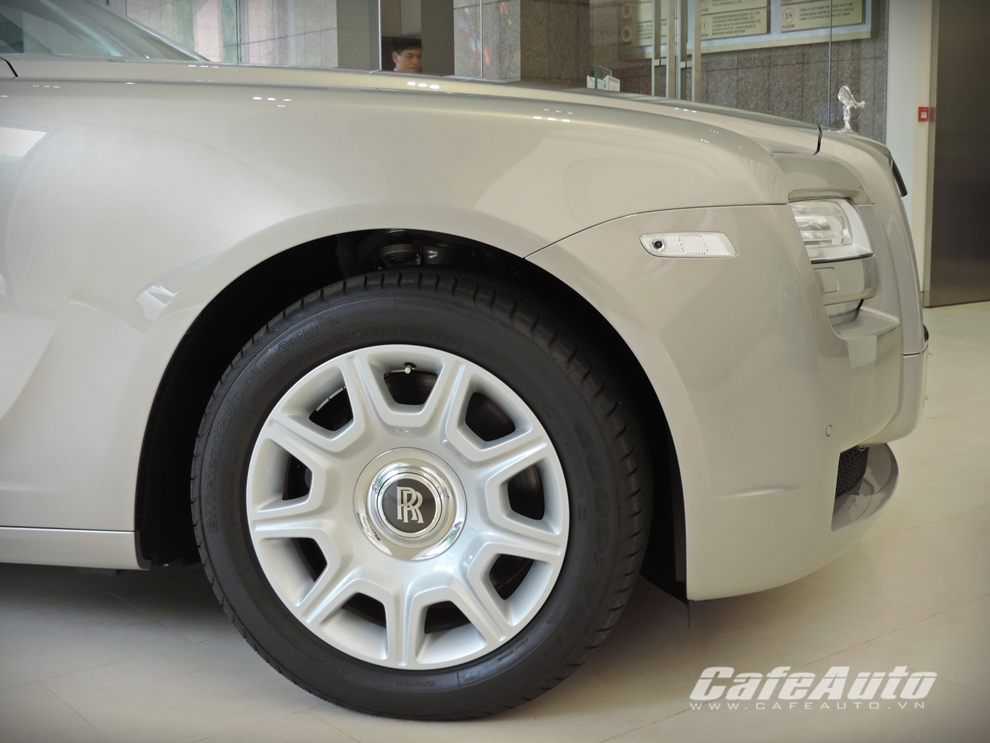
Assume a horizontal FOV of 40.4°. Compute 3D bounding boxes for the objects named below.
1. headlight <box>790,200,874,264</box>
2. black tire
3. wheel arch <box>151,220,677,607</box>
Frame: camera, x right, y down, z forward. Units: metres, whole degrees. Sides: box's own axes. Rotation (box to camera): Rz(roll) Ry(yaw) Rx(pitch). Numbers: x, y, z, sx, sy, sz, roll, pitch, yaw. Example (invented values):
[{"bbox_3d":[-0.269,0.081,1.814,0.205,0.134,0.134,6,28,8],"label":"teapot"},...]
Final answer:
[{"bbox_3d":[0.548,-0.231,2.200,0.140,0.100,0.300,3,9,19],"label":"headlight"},{"bbox_3d":[-0.118,0.195,2.194,0.737,0.731,0.262,2,9,11],"label":"black tire"},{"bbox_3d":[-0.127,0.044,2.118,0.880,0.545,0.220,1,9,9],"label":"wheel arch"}]

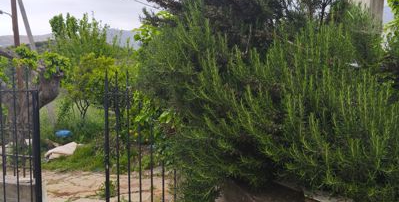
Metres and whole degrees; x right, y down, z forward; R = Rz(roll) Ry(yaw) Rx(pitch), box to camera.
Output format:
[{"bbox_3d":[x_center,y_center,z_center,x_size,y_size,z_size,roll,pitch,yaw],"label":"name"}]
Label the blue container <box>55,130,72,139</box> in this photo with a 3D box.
[{"bbox_3d":[-3.193,0.798,8.300,0.420,0.240,0.340,-1,5,-11],"label":"blue container"}]

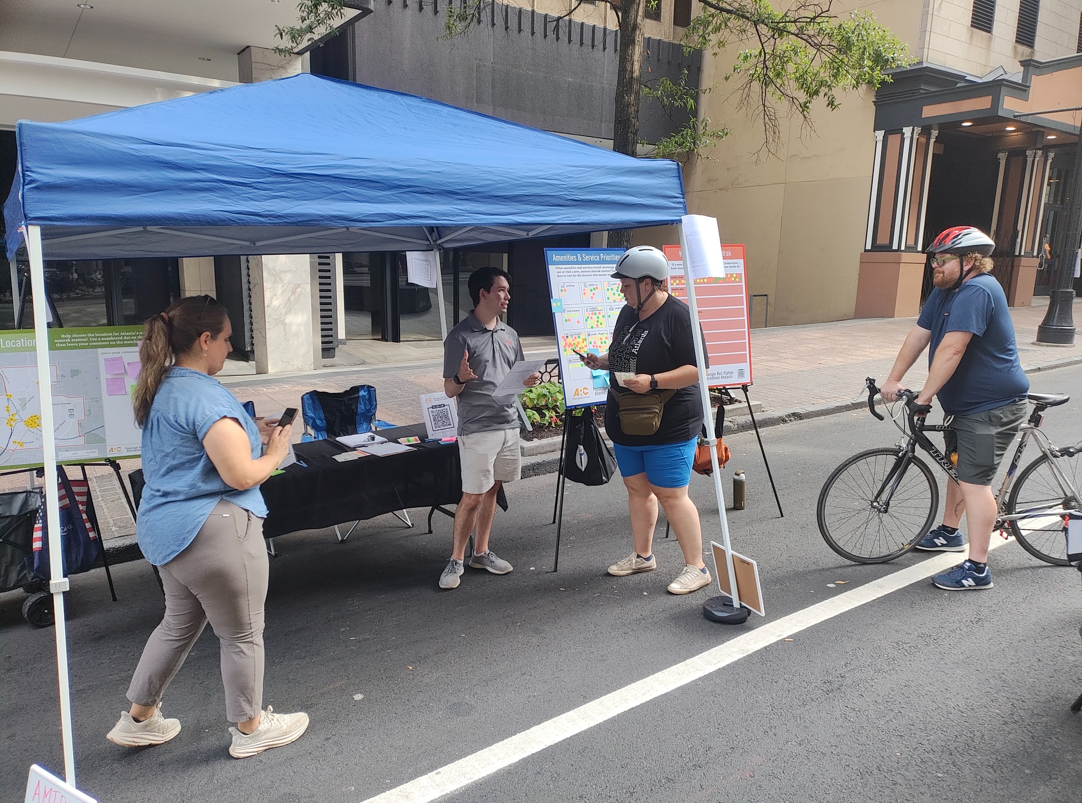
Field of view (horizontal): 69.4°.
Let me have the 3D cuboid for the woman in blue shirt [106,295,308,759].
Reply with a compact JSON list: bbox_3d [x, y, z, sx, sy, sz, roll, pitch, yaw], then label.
[{"bbox_3d":[-1.165,0.437,2.695,0.710,1.590,0.490,-3,13,-20],"label":"woman in blue shirt"}]

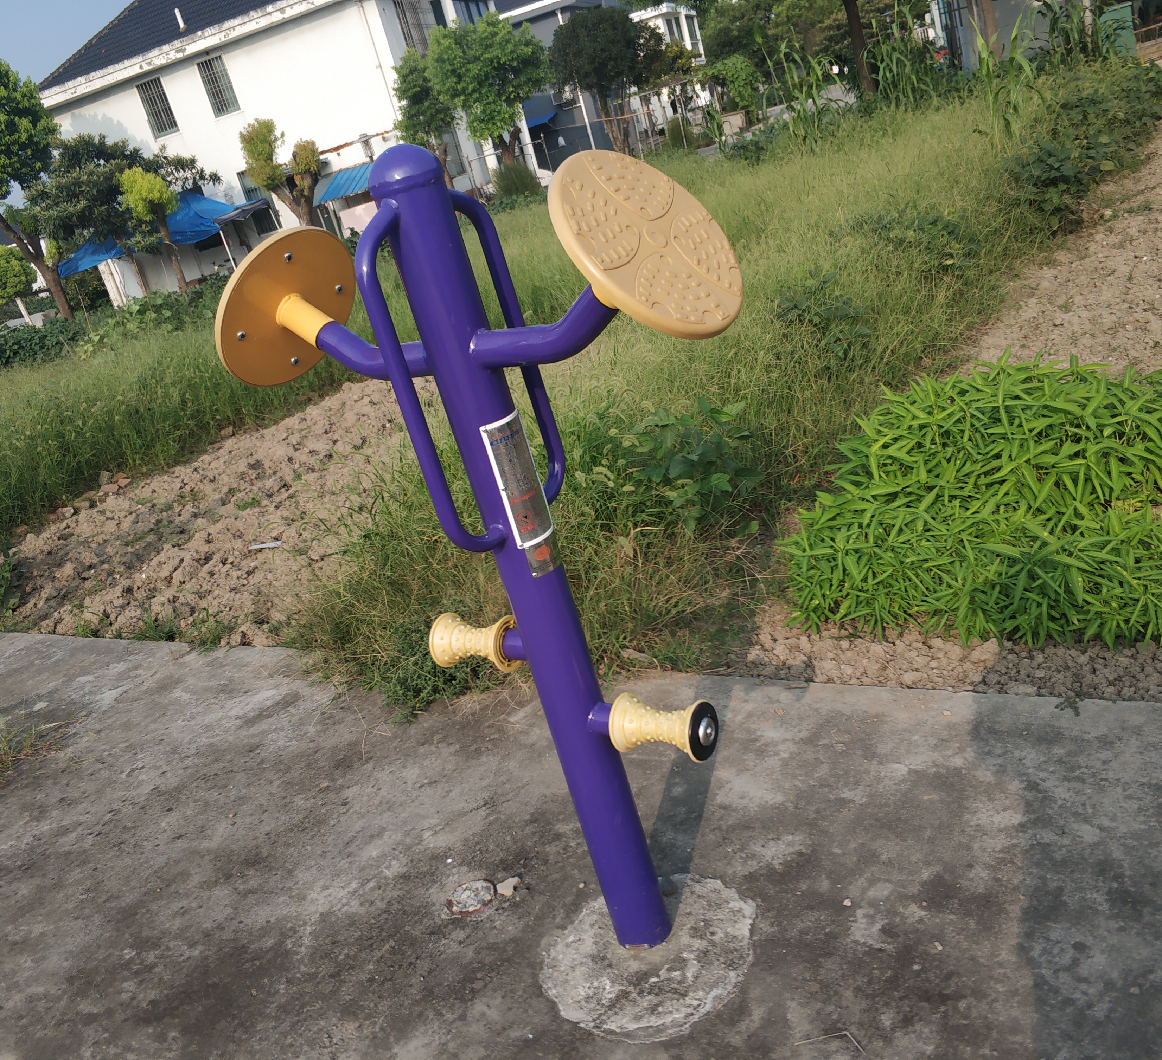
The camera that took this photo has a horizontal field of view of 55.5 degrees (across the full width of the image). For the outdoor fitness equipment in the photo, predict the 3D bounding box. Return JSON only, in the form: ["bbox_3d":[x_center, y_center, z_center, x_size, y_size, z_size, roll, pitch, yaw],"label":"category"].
[{"bbox_3d":[-0.086,0.111,2.108,1.090,1.650,0.350,0,25,40],"label":"outdoor fitness equipment"}]

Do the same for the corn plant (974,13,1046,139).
[{"bbox_3d":[4.628,-4.941,12.159,0.750,1.500,0.700,-8,21,23],"label":"corn plant"}]

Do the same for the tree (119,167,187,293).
[{"bbox_3d":[-9.272,-6.579,24.529,1.350,3.000,1.350,-21,20,-14],"label":"tree"}]

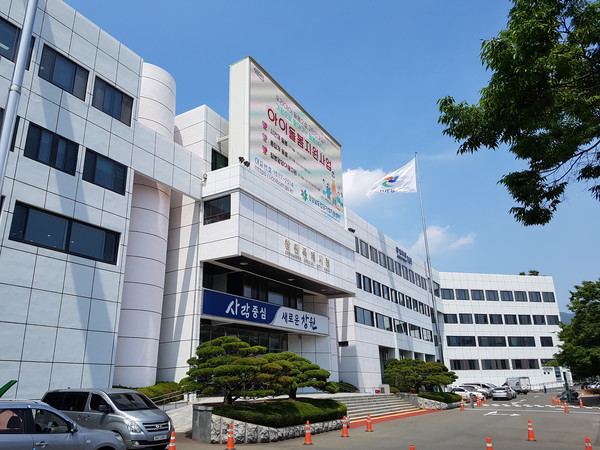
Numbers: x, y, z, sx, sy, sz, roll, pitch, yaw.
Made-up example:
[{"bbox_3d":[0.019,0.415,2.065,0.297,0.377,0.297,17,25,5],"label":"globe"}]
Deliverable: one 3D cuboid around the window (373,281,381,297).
[{"bbox_3d":[8.641,7.214,50.604,0.150,1.572,2.221,-13,-23,28],"label":"window"}]

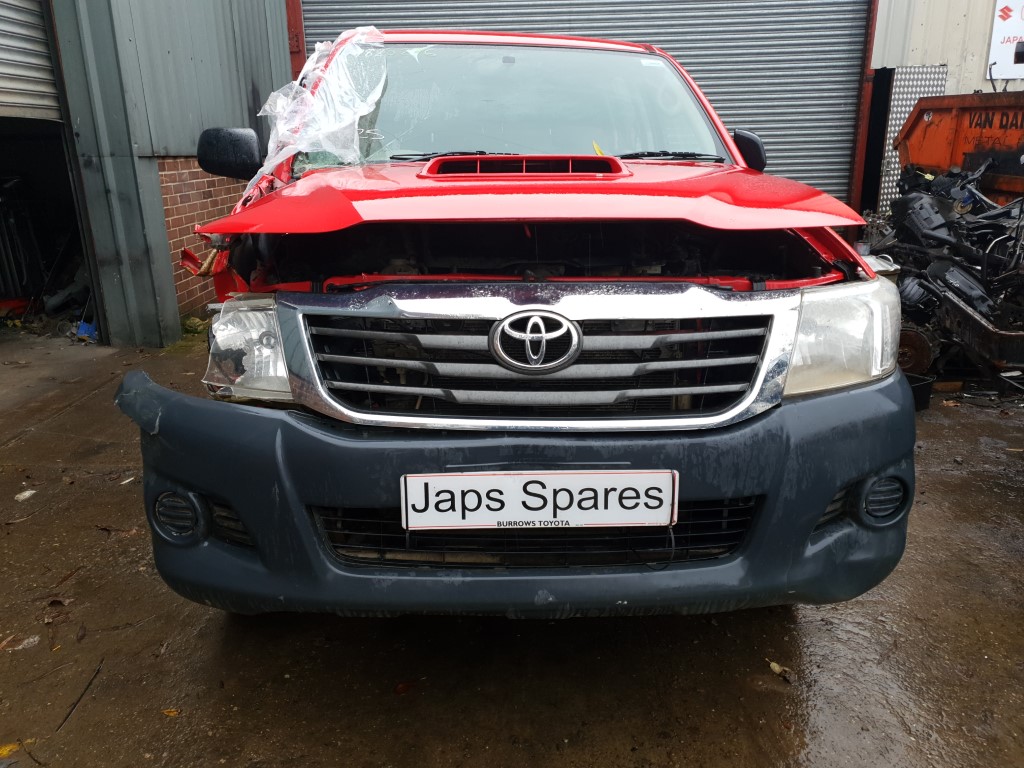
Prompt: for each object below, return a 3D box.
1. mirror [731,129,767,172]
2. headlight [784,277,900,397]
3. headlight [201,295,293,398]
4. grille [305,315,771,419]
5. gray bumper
[{"bbox_3d":[0.879,-0.855,2.841,0.125,0.190,0.220,4,18,14],"label":"mirror"},{"bbox_3d":[0.729,-0.124,1.675,0.355,0.212,0.330,-1,17,-2],"label":"headlight"},{"bbox_3d":[-0.555,-0.086,1.587,0.250,0.207,0.260,-1,17,-2],"label":"headlight"},{"bbox_3d":[0.057,-0.050,1.492,0.925,0.192,0.150,-1,17,-2],"label":"grille"},{"bbox_3d":[0.032,0.198,1.668,1.835,0.430,0.480,-1,17,-2],"label":"gray bumper"}]

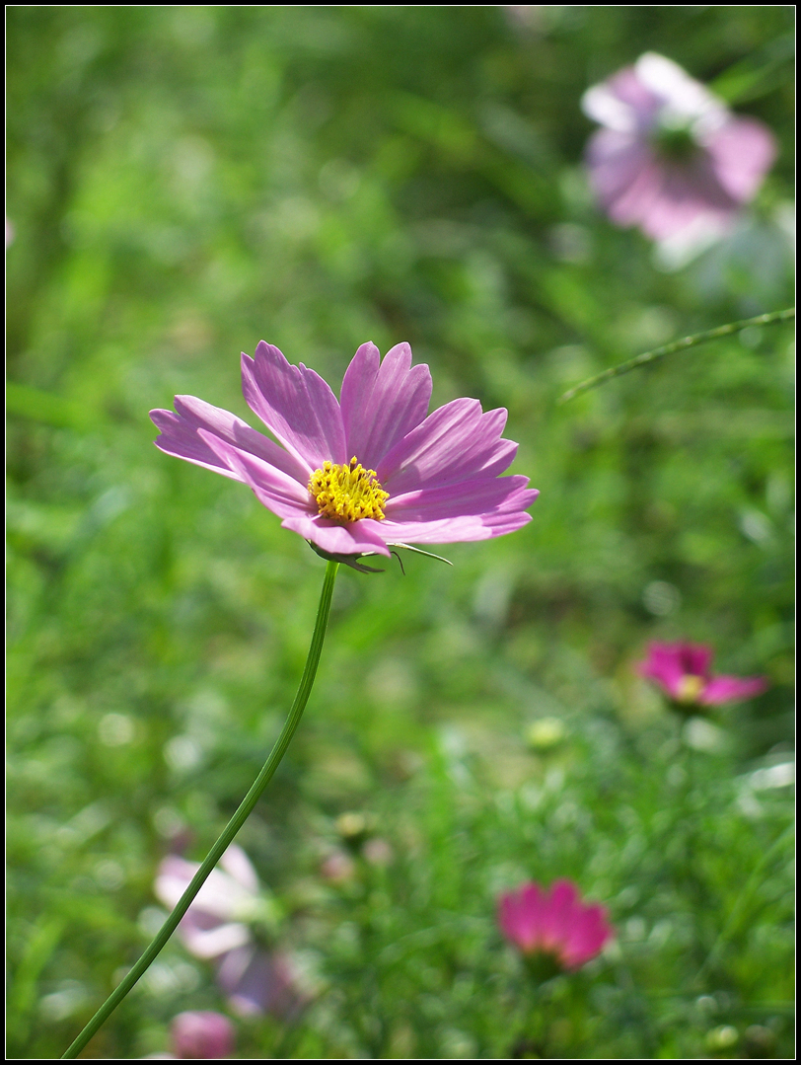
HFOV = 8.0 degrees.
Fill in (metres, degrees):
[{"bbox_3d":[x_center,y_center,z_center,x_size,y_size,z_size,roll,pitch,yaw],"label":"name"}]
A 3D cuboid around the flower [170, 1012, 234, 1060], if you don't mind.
[{"bbox_3d":[-0.069,0.178,2.000,0.024,0.022,0.024,0,20,0],"label":"flower"}]

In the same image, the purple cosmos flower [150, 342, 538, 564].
[{"bbox_3d":[-0.012,-0.007,1.100,0.075,0.026,0.072,10,32,0],"label":"purple cosmos flower"}]

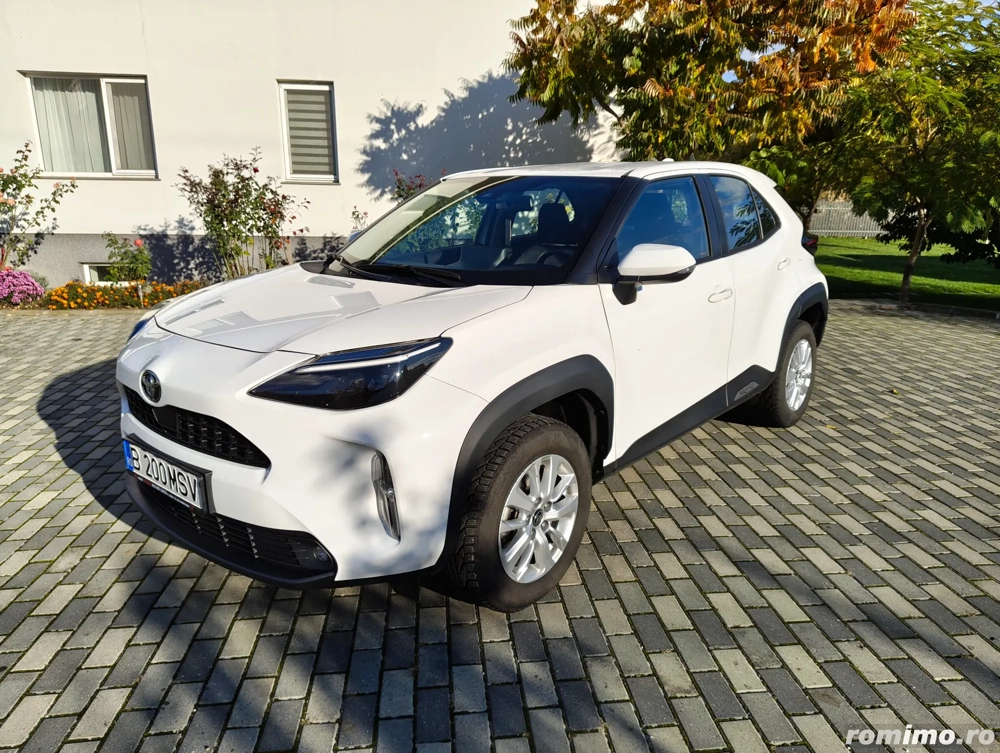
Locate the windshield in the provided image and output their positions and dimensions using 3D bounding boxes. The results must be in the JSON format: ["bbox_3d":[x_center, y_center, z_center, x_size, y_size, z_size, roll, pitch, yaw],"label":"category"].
[{"bbox_3d":[-0.133,-0.673,3.048,1.360,0.110,0.770,11,51,39],"label":"windshield"}]

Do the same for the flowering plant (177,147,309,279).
[{"bbox_3d":[-3.771,-2.187,10.168,1.870,2.140,1.300,0,14,0],"label":"flowering plant"}]

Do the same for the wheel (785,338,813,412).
[{"bbox_3d":[1.752,-0.015,4.235,0.170,0.440,0.440,11,18,39],"label":"wheel"}]

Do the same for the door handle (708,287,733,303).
[{"bbox_3d":[1.005,-0.364,3.142,0.050,0.055,0.215,11,18,39],"label":"door handle"}]

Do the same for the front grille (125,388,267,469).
[{"bbox_3d":[-1.013,0.128,2.186,0.870,0.150,0.130,11,18,39],"label":"front grille"}]

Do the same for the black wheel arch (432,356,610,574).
[{"bbox_3d":[0.099,0.210,2.234,0.140,0.510,0.870,11,18,39],"label":"black wheel arch"}]

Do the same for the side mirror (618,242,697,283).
[{"bbox_3d":[0.582,-0.419,2.584,0.260,0.150,0.150,11,18,39],"label":"side mirror"}]

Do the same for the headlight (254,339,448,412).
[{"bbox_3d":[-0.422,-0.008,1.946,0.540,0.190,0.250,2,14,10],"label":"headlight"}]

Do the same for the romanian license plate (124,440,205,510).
[{"bbox_3d":[-1.061,0.303,2.170,0.520,0.115,0.025,11,18,39],"label":"romanian license plate"}]

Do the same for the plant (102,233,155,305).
[{"bbox_3d":[-5.391,-1.565,10.075,0.730,1.000,0.650,0,14,0],"label":"plant"}]

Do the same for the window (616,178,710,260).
[{"bbox_3d":[0.691,-0.668,2.955,0.060,0.410,0.860,-17,-1,43],"label":"window"}]

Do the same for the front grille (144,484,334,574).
[{"bbox_3d":[-0.985,0.436,2.293,1.200,0.200,0.170,11,18,39],"label":"front grille"}]

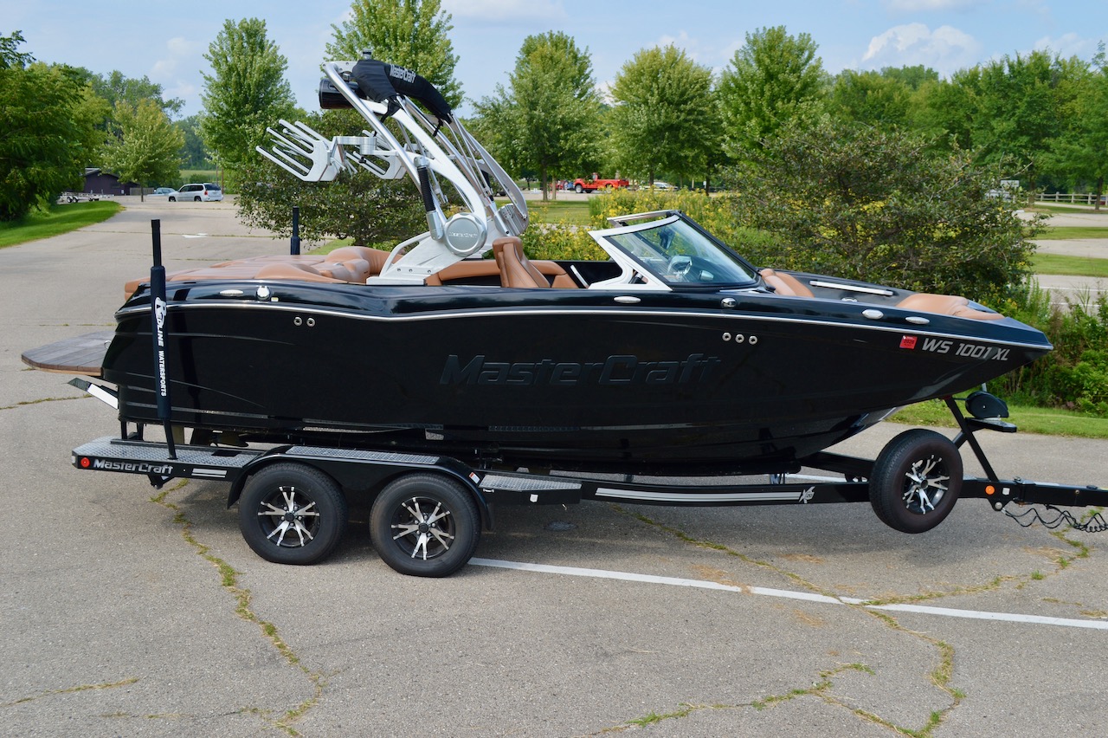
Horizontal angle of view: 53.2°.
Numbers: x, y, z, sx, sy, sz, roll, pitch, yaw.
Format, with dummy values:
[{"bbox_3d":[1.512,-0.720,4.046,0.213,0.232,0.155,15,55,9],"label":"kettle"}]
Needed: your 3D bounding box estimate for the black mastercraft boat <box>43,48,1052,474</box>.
[{"bbox_3d":[0.162,-0.655,7.872,6.567,2.720,2.550,4,10,6],"label":"black mastercraft boat"}]

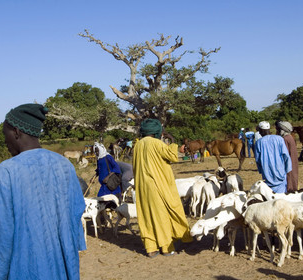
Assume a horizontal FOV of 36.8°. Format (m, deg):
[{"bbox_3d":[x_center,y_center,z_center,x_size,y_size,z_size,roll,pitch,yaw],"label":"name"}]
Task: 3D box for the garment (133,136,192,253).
[{"bbox_3d":[0.141,0.729,6.100,0.640,1.480,0.500,-4,1,22],"label":"garment"}]

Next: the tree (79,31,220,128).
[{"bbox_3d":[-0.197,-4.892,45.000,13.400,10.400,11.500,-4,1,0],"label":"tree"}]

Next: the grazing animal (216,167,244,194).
[{"bbox_3d":[1.543,0.984,8.900,0.360,0.880,0.900,-3,1,40],"label":"grazing animal"}]

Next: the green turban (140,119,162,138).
[{"bbox_3d":[0.000,-0.151,6.080,0.250,0.250,0.270,-5,0,11],"label":"green turban"}]

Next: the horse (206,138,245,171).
[{"bbox_3d":[3.053,0.579,18.800,1.750,1.320,0.450,-4,1,-12],"label":"horse"}]

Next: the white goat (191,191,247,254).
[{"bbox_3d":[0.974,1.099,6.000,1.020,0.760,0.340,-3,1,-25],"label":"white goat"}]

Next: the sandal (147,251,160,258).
[{"bbox_3d":[0.031,1.513,6.080,0.100,0.070,0.270,-3,1,25],"label":"sandal"}]

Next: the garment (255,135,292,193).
[{"bbox_3d":[2.227,0.475,8.302,0.660,1.180,0.420,-5,0,14],"label":"garment"}]

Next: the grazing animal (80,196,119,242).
[{"bbox_3d":[-0.932,1.241,7.421,1.000,0.730,0.300,-5,0,-39],"label":"grazing animal"}]

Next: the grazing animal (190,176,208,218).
[{"bbox_3d":[0.939,1.090,8.951,0.320,0.740,0.980,-5,0,6],"label":"grazing animal"}]

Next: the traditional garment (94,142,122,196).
[{"bbox_3d":[-0.845,0.586,8.750,0.450,1.060,0.430,-5,0,-27],"label":"traditional garment"}]

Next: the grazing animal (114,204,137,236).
[{"bbox_3d":[-0.226,1.249,7.451,0.850,0.590,0.230,-5,0,-18],"label":"grazing animal"}]

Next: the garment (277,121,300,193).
[{"bbox_3d":[3.017,0.398,10.000,0.450,1.600,0.520,-3,1,41],"label":"garment"}]

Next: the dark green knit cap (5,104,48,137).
[{"bbox_3d":[-0.662,-0.104,2.420,0.218,0.160,0.182,15,7,25],"label":"dark green knit cap"}]

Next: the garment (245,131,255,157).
[{"bbox_3d":[5.757,0.233,26.500,0.520,1.500,0.360,-5,0,8],"label":"garment"}]

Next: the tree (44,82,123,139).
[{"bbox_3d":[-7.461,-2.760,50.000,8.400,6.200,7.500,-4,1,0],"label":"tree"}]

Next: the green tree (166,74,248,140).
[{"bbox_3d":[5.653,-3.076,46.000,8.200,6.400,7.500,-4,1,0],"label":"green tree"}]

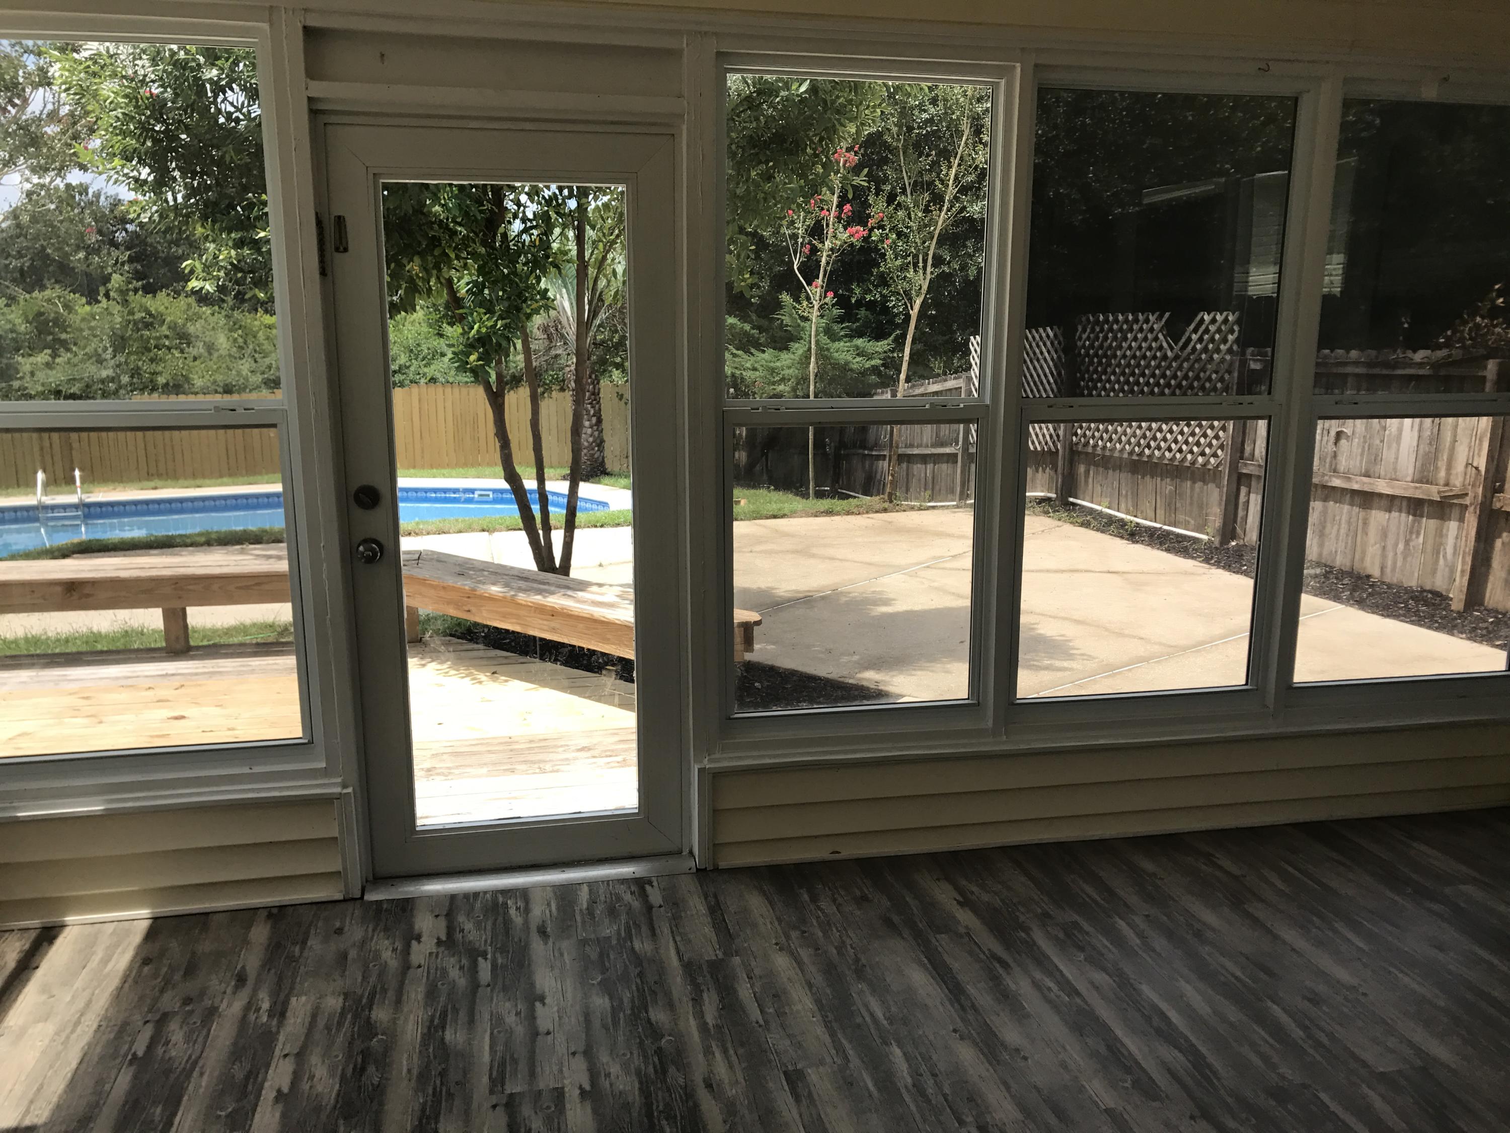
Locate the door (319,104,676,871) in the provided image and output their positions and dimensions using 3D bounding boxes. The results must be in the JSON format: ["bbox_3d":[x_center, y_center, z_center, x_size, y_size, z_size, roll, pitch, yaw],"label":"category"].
[{"bbox_3d":[-0.648,-0.129,3.354,0.910,2.040,0.090,-2,12,-10],"label":"door"}]

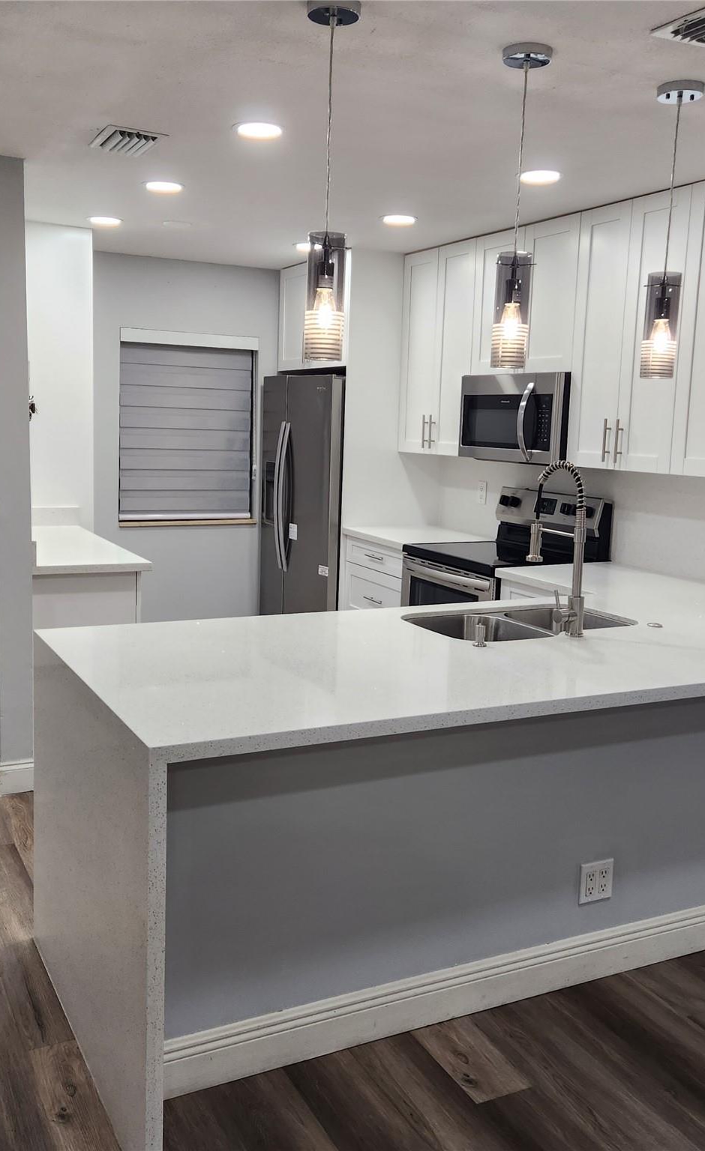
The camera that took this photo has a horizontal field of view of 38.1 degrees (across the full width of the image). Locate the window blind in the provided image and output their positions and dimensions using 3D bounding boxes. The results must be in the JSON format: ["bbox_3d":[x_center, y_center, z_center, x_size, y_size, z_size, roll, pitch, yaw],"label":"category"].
[{"bbox_3d":[-0.997,-0.864,6.176,0.832,1.040,0.050,-2,9,-27],"label":"window blind"}]

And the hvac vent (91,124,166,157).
[{"bbox_3d":[-0.753,-1.463,3.430,0.196,0.020,0.307,-2,9,-27],"label":"hvac vent"}]

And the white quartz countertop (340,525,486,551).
[{"bbox_3d":[0.370,-0.199,5.473,0.634,0.037,0.653,-2,9,-27],"label":"white quartz countertop"}]

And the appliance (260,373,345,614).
[{"bbox_3d":[-0.074,-0.294,6.173,0.713,1.742,0.911,-2,9,-27],"label":"appliance"}]

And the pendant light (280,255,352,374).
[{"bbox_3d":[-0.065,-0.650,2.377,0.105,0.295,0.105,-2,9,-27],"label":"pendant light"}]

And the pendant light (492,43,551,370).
[{"bbox_3d":[0.407,-0.897,2.494,0.119,0.762,0.119,2,8,0],"label":"pendant light"}]

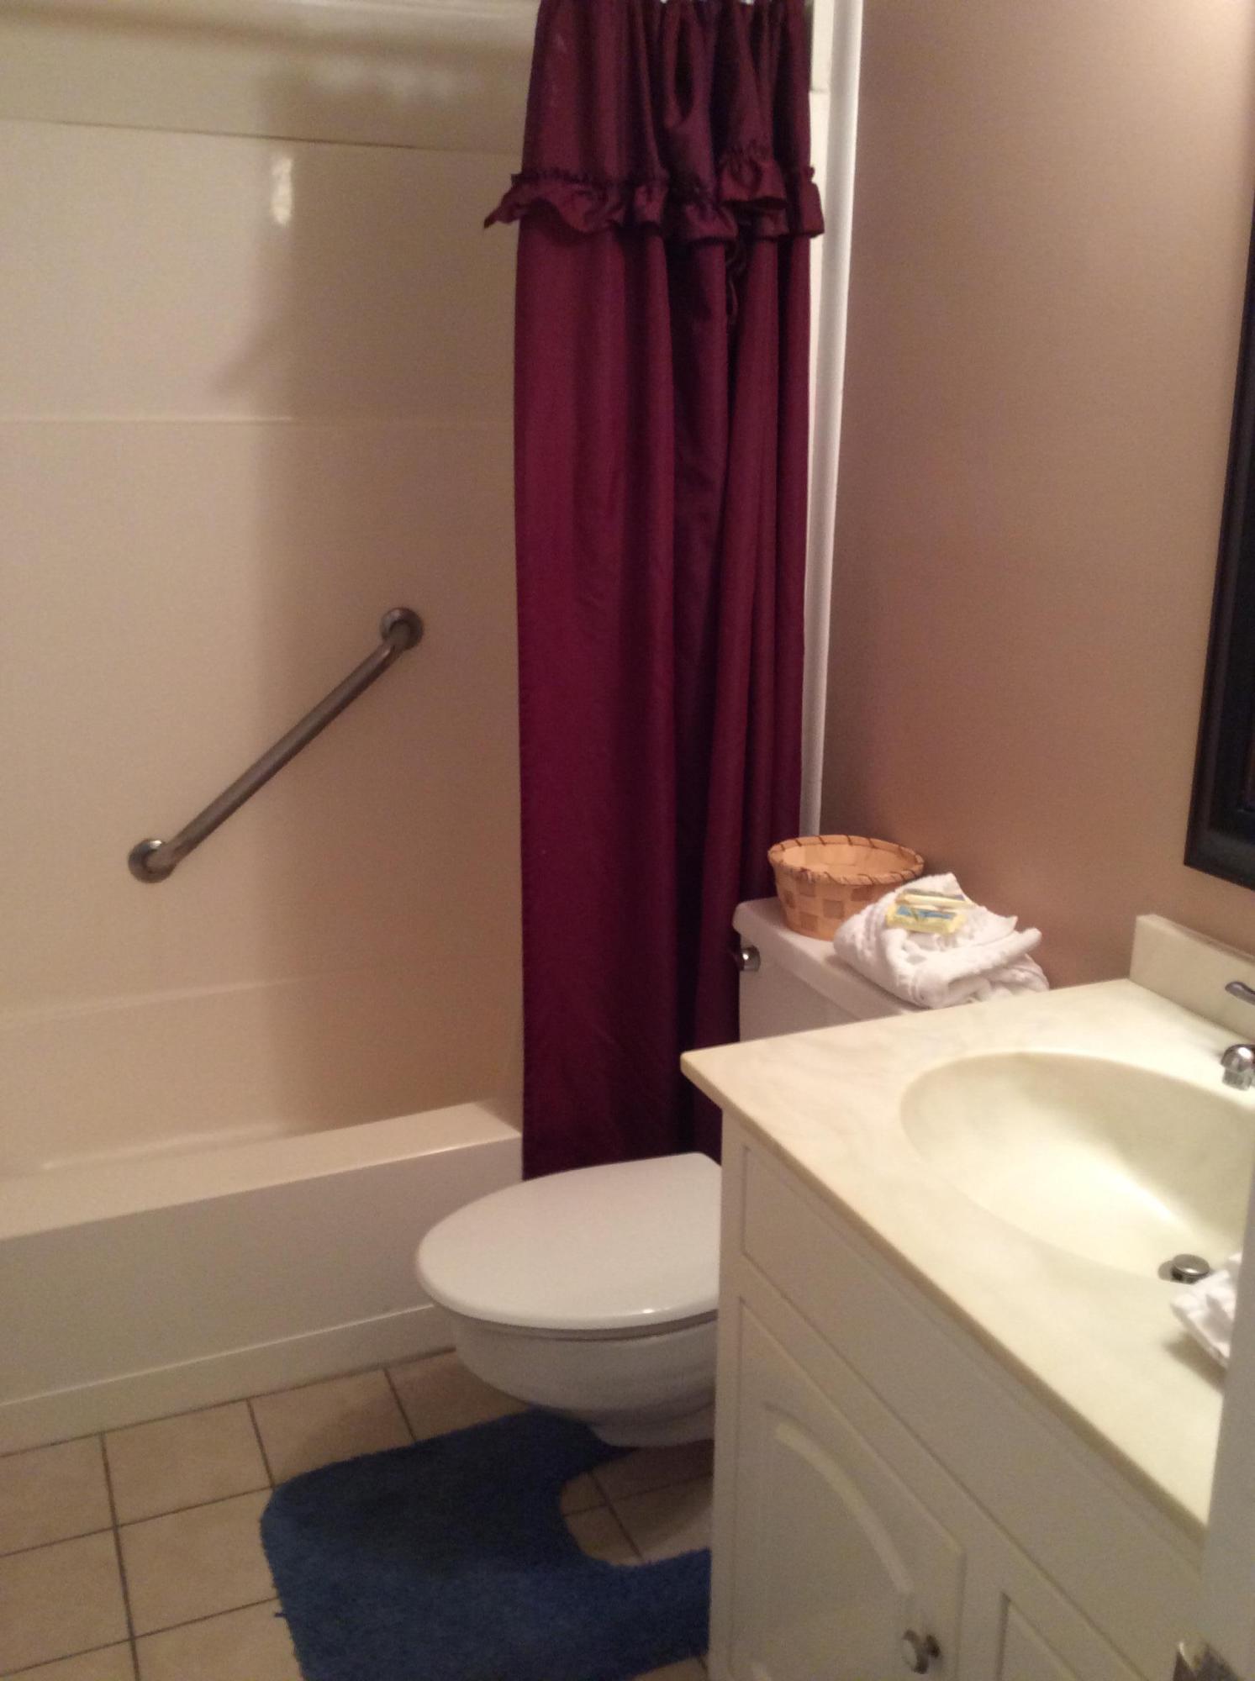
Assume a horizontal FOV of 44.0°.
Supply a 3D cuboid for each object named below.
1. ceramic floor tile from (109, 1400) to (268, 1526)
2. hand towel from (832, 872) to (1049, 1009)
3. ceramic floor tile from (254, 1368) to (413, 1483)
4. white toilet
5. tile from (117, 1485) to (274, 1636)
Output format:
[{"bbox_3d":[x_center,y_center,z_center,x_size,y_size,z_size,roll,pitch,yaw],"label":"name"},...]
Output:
[{"bbox_3d":[-0.606,0.853,2.128,0.200,0.010,0.200,-6,17,-23],"label":"ceramic floor tile"},{"bbox_3d":[0.383,0.121,1.887,0.180,0.090,0.235,-6,17,-23],"label":"hand towel"},{"bbox_3d":[-0.418,0.833,2.204,0.200,0.010,0.200,-6,17,-23],"label":"ceramic floor tile"},{"bbox_3d":[0.105,0.456,1.965,0.735,0.620,0.470,-6,17,-23],"label":"white toilet"},{"bbox_3d":[-0.526,0.904,1.948,0.200,0.010,0.200,-6,17,-23],"label":"tile"}]

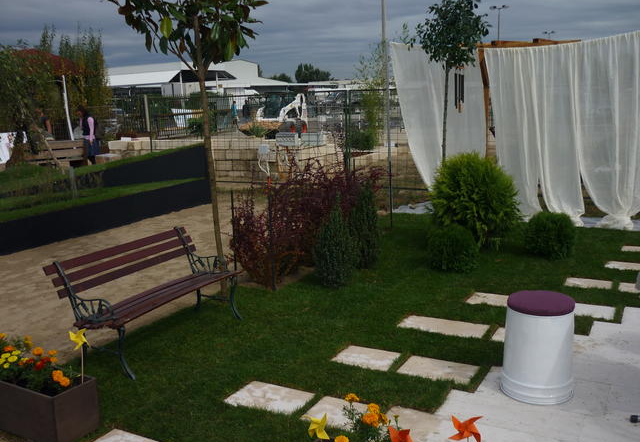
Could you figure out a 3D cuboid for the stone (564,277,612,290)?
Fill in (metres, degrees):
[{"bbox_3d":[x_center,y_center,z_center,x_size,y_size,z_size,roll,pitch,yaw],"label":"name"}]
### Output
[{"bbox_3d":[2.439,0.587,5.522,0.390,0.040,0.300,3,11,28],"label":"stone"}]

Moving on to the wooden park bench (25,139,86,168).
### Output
[{"bbox_3d":[-6.515,-1.623,15.000,1.450,0.800,0.620,-5,11,-8],"label":"wooden park bench"}]

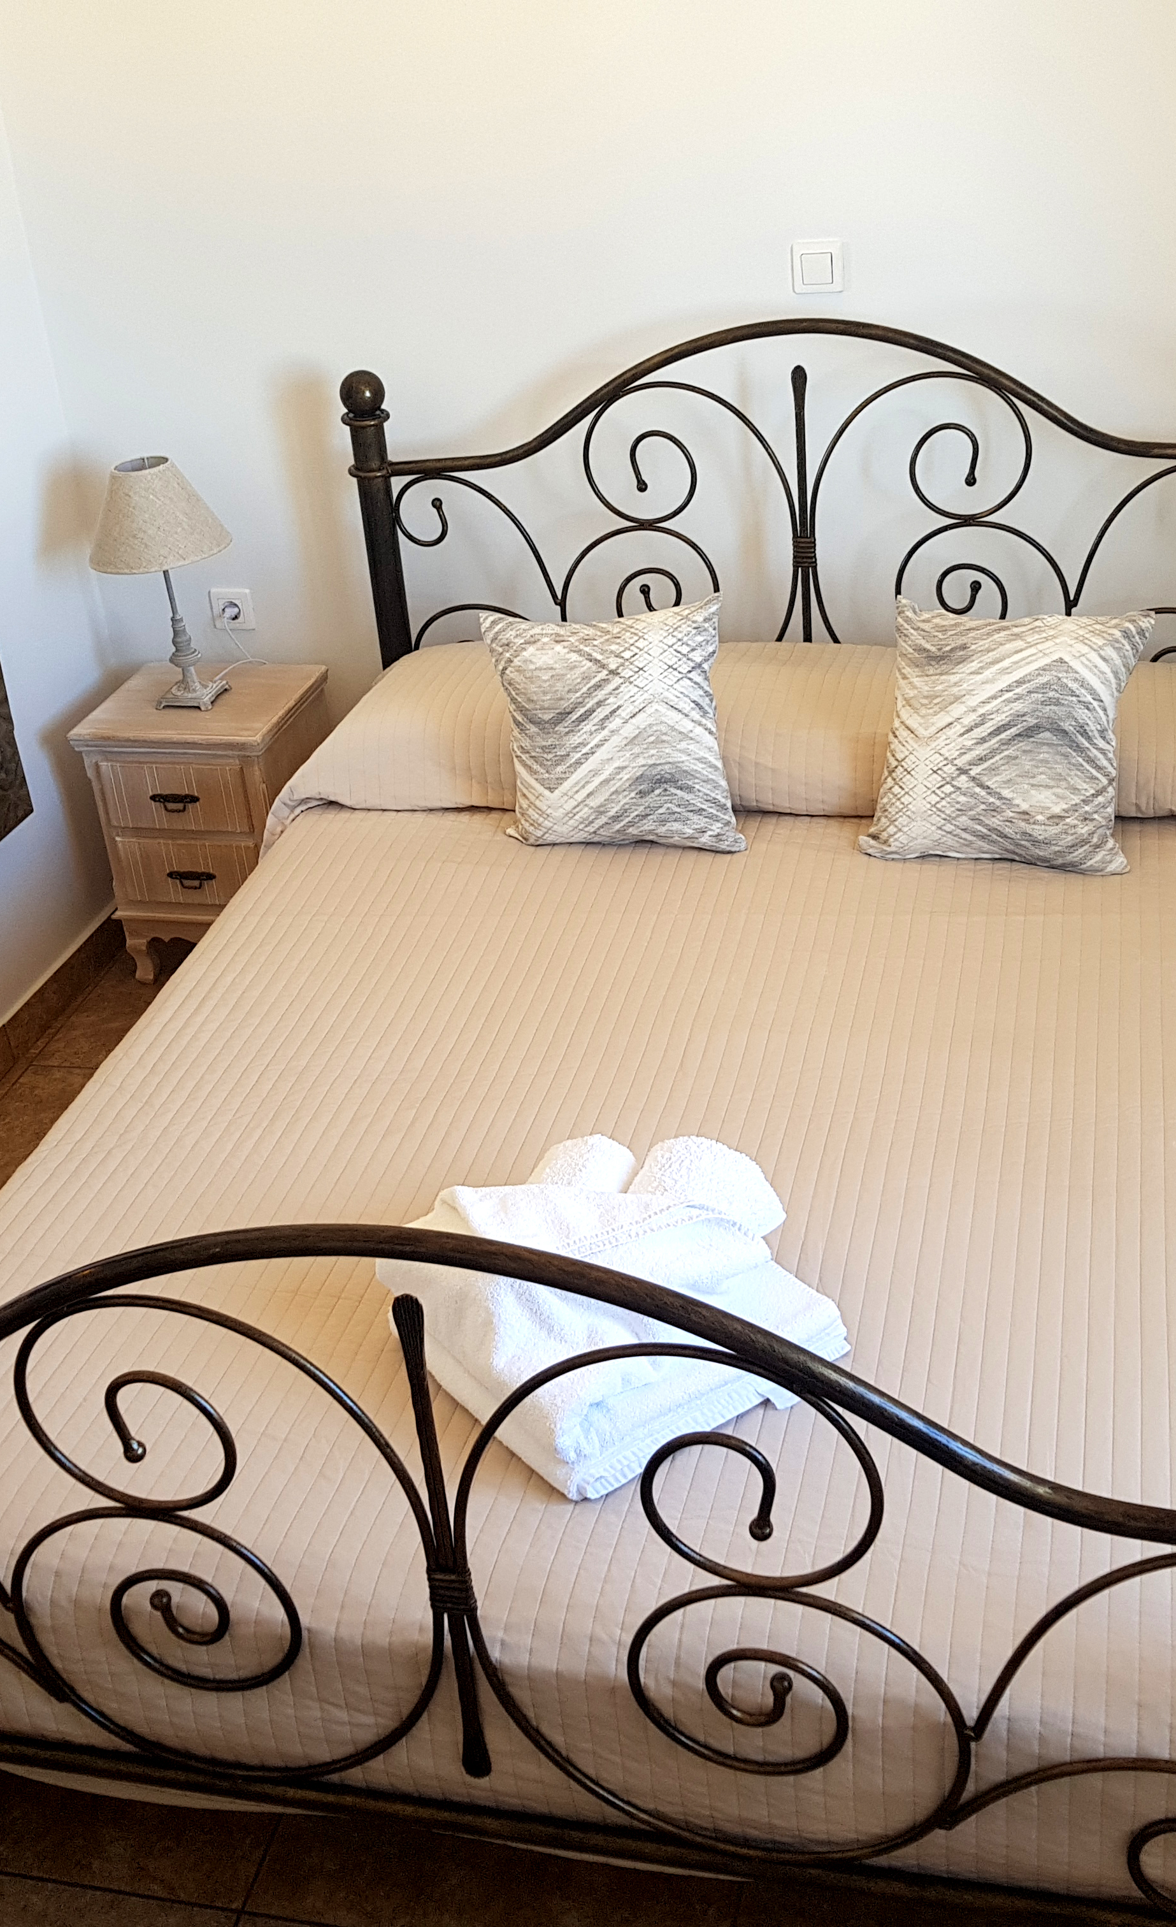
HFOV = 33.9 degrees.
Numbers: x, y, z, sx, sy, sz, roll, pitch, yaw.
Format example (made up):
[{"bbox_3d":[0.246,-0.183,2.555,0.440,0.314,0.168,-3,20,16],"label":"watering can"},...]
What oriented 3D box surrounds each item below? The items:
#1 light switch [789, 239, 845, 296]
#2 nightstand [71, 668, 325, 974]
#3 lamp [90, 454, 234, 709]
[{"bbox_3d":[0.370,-1.121,3.108,0.082,0.082,0.012,4,31,16],"label":"light switch"},{"bbox_3d":[-0.698,-0.263,3.719,0.367,0.520,0.346,3,31,15],"label":"nightstand"},{"bbox_3d":[-0.760,-0.689,3.504,0.255,0.442,0.255,2,30,14],"label":"lamp"}]

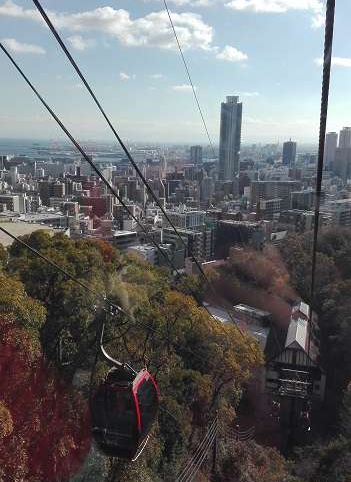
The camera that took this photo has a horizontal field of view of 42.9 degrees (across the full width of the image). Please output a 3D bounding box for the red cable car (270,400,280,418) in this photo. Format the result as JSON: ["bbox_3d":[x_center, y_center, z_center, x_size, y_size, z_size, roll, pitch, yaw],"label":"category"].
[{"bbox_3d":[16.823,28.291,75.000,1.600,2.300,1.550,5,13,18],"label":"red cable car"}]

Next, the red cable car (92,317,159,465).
[{"bbox_3d":[-1.452,4.055,12.902,1.600,4.150,1.550,5,13,18],"label":"red cable car"}]

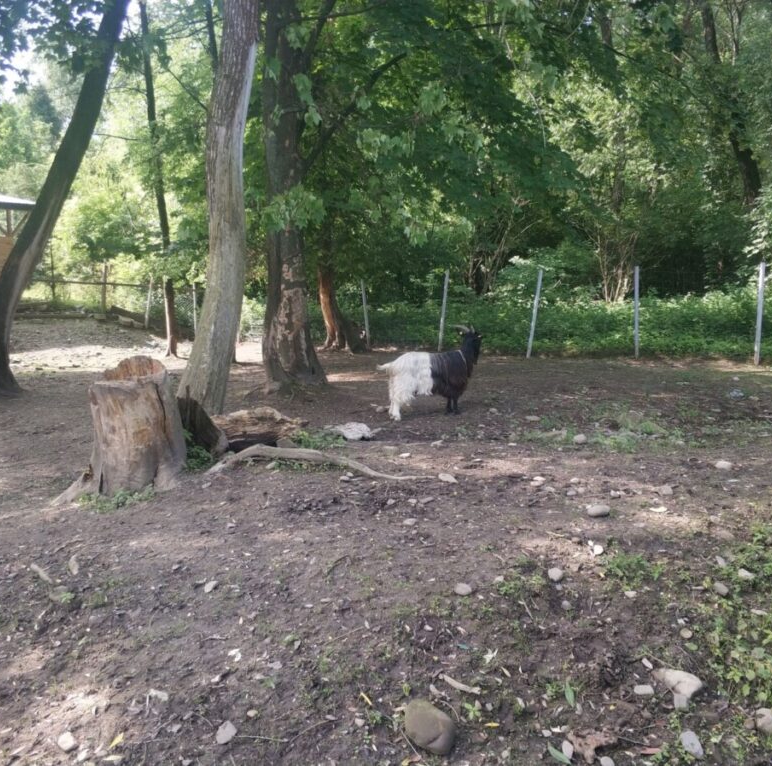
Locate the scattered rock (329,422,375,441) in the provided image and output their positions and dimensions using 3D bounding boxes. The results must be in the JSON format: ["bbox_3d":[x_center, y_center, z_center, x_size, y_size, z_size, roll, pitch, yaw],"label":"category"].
[{"bbox_3d":[-0.327,0.474,7.807,0.440,0.155,0.310,0,7,0],"label":"scattered rock"}]

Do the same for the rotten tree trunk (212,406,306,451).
[{"bbox_3d":[-1.147,0.419,7.222,0.930,0.380,0.500,0,7,0],"label":"rotten tree trunk"}]

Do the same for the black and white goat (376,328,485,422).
[{"bbox_3d":[0.513,-0.128,9.300,1.170,1.060,0.400,-2,6,-20],"label":"black and white goat"}]

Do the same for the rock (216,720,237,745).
[{"bbox_3d":[-0.532,1.165,2.660,0.064,0.045,0.070,0,6,0],"label":"rock"}]

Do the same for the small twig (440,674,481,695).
[{"bbox_3d":[0.270,1.108,2.945,0.190,0.022,0.035,6,9,40],"label":"small twig"}]

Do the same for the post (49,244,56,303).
[{"bbox_3d":[-9.612,-3.127,23.000,0.090,1.700,0.090,0,6,0],"label":"post"}]

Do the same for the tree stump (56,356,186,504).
[{"bbox_3d":[-2.046,0.362,6.220,0.900,1.000,0.820,0,6,0],"label":"tree stump"}]

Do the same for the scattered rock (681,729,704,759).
[{"bbox_3d":[0.965,1.138,2.513,0.051,0.050,0.105,-2,7,-15],"label":"scattered rock"}]

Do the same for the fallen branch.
[{"bbox_3d":[-0.579,0.654,6.650,1.770,0.200,0.420,0,6,0],"label":"fallen branch"}]

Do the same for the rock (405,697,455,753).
[{"bbox_3d":[0.139,1.091,2.540,0.157,0.140,0.170,-2,7,-20],"label":"rock"}]

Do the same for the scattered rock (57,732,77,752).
[{"bbox_3d":[-1.013,1.140,2.531,0.053,0.046,0.056,0,7,0],"label":"scattered rock"}]

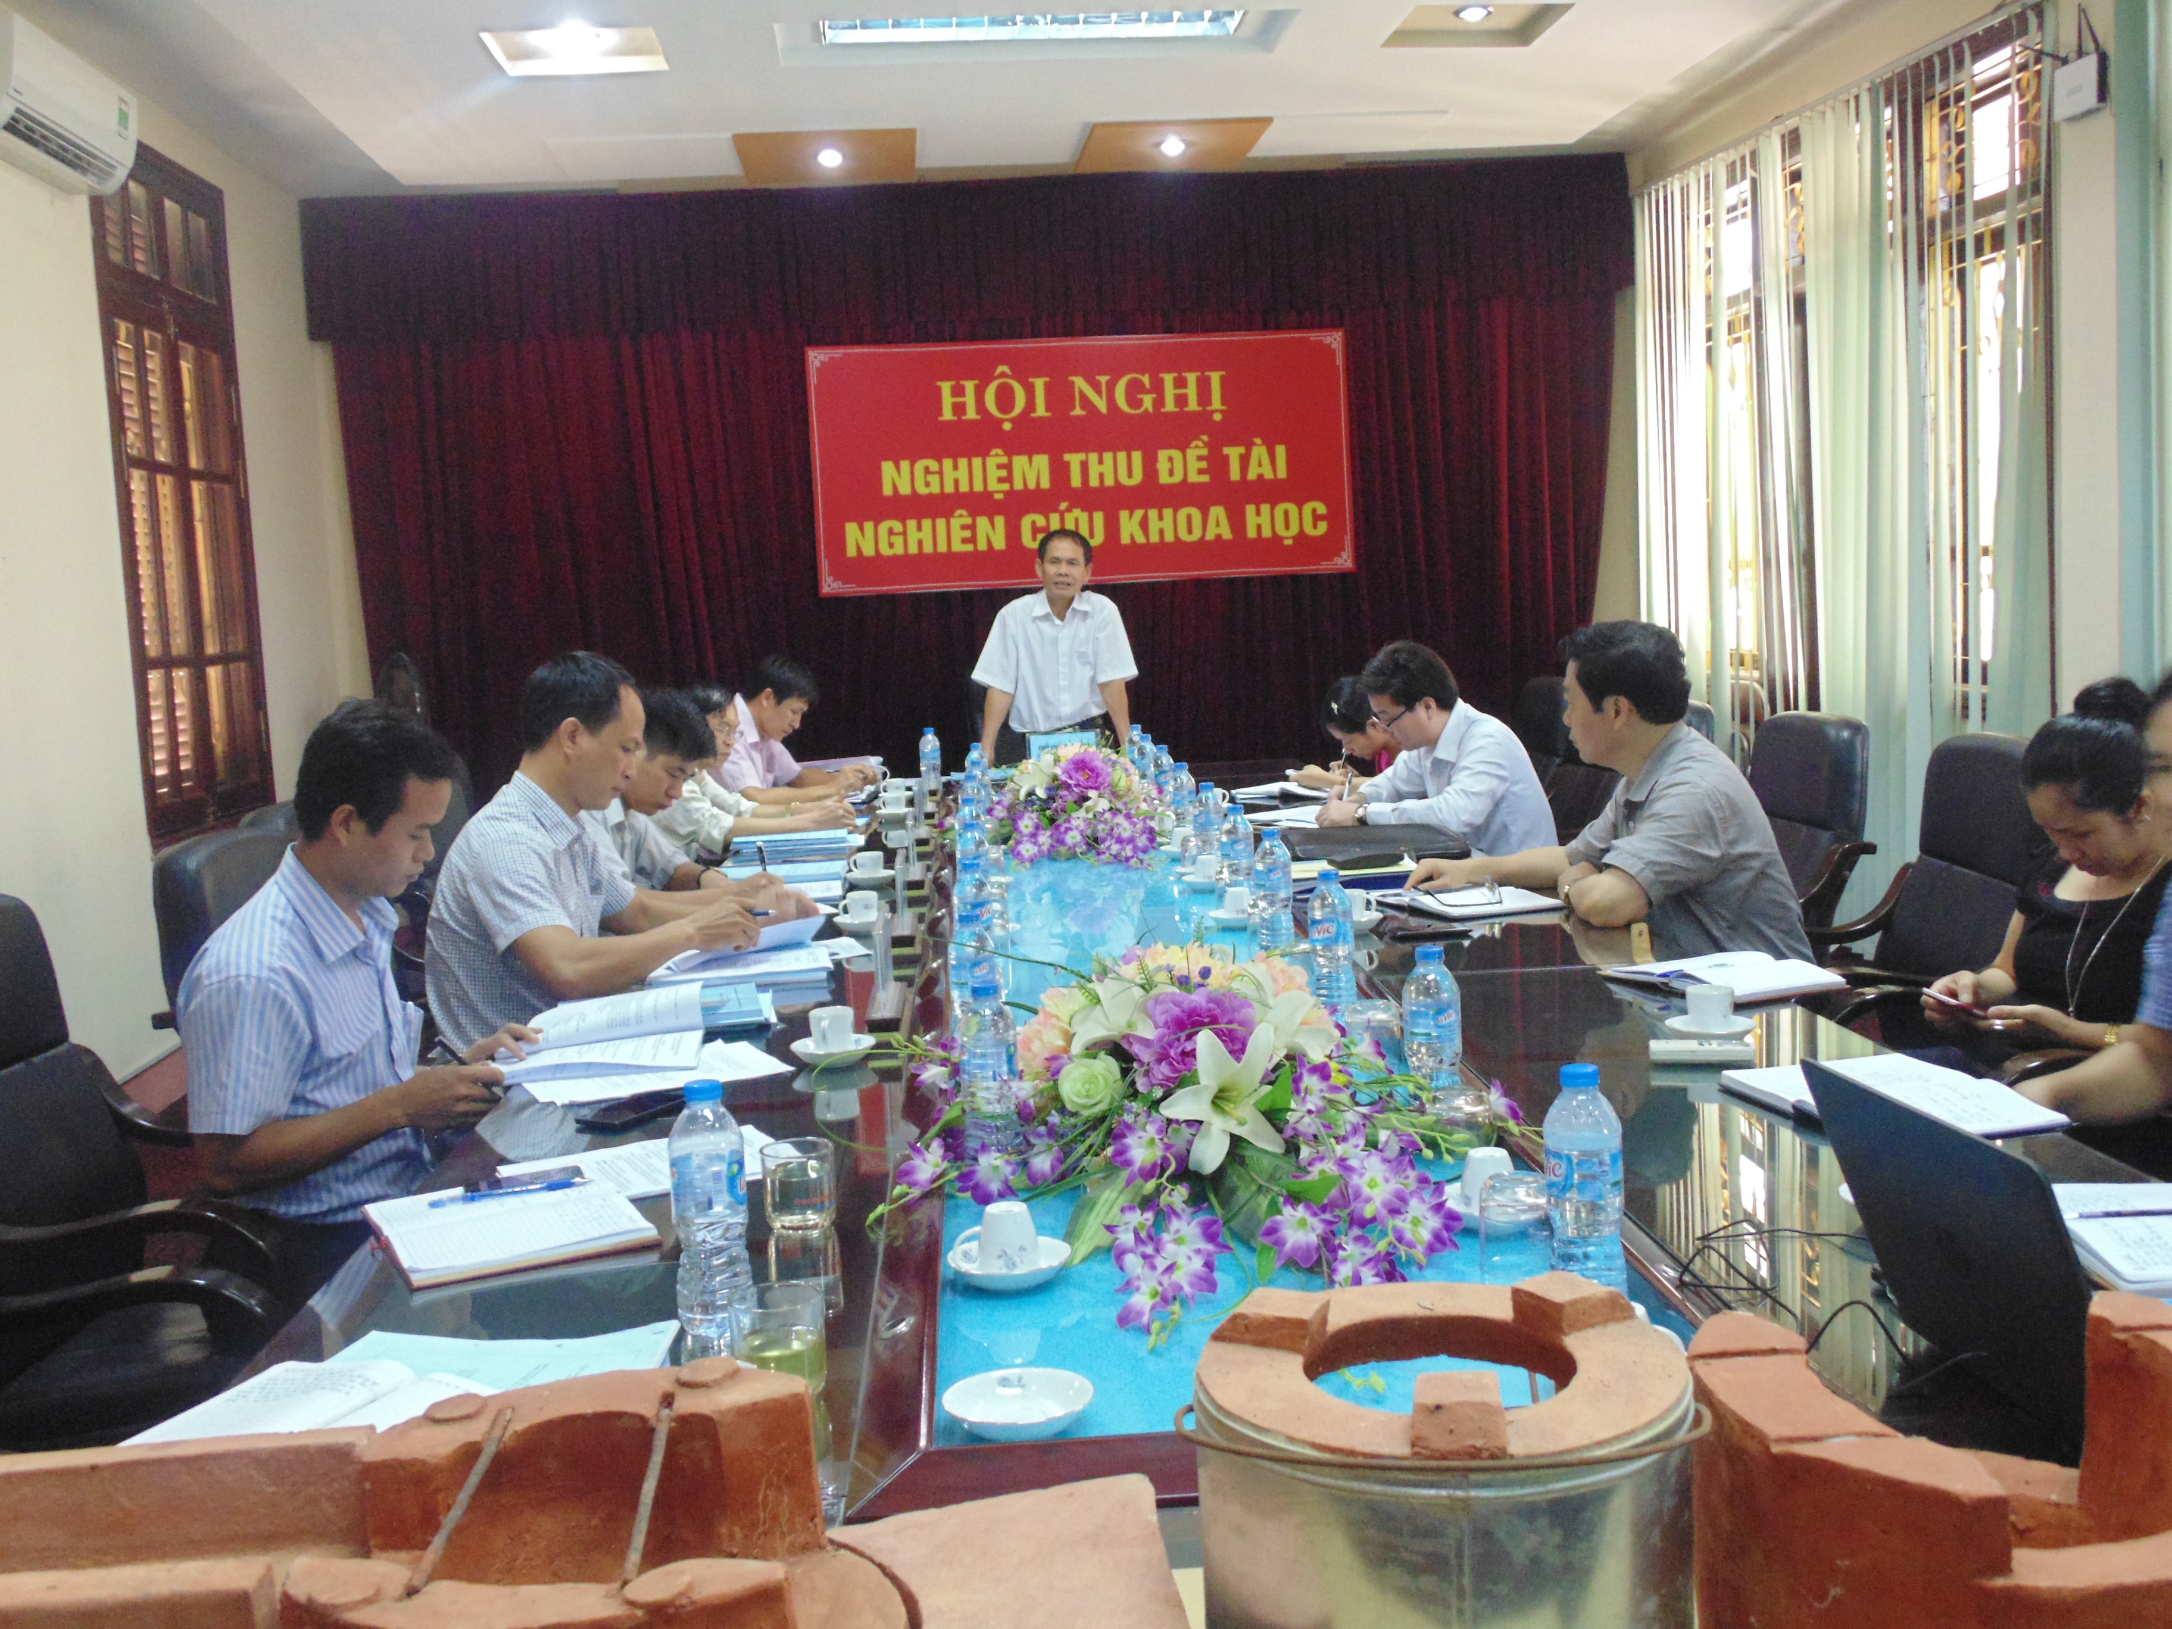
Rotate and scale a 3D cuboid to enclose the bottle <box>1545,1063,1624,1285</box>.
[{"bbox_3d":[0.416,0.316,1.788,0.066,0.213,0.066,-3,7,-3],"label":"bottle"}]

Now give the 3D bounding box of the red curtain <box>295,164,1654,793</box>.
[{"bbox_3d":[-0.390,-1.117,9.177,5.609,3.162,0.200,-3,6,-3],"label":"red curtain"}]

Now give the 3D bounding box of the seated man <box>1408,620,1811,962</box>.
[{"bbox_3d":[0.919,0.287,3.699,0.640,1.250,0.550,-2,7,5],"label":"seated man"}]

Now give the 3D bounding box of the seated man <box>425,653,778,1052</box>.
[{"bbox_3d":[-0.729,0.393,3.471,0.640,1.320,0.520,-2,6,5],"label":"seated man"}]

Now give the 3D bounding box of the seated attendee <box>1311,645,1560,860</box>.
[{"bbox_3d":[0.836,0.174,4.962,0.600,1.180,0.500,-3,7,-3],"label":"seated attendee"}]

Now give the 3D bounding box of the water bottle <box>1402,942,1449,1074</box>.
[{"bbox_3d":[0.394,0.258,2.422,0.065,0.213,0.065,-3,6,-3],"label":"water bottle"}]

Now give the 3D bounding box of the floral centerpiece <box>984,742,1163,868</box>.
[{"bbox_3d":[-0.031,-0.021,5.027,0.460,0.290,0.450,-3,6,-3],"label":"floral centerpiece"}]

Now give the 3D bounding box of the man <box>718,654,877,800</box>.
[{"bbox_3d":[-0.901,0.125,6.093,0.640,1.160,0.520,-3,7,-3],"label":"man"}]

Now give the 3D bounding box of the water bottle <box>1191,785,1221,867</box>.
[{"bbox_3d":[0.274,0.040,4.747,0.065,0.213,0.065,-3,6,-3],"label":"water bottle"}]

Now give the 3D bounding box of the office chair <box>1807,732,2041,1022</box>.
[{"bbox_3d":[1.353,0.389,3.931,0.680,1.041,0.620,-3,6,0],"label":"office chair"}]

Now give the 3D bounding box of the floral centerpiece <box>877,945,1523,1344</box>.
[{"bbox_3d":[0.118,0.269,2.086,0.610,0.270,0.540,-3,7,-3],"label":"floral centerpiece"}]

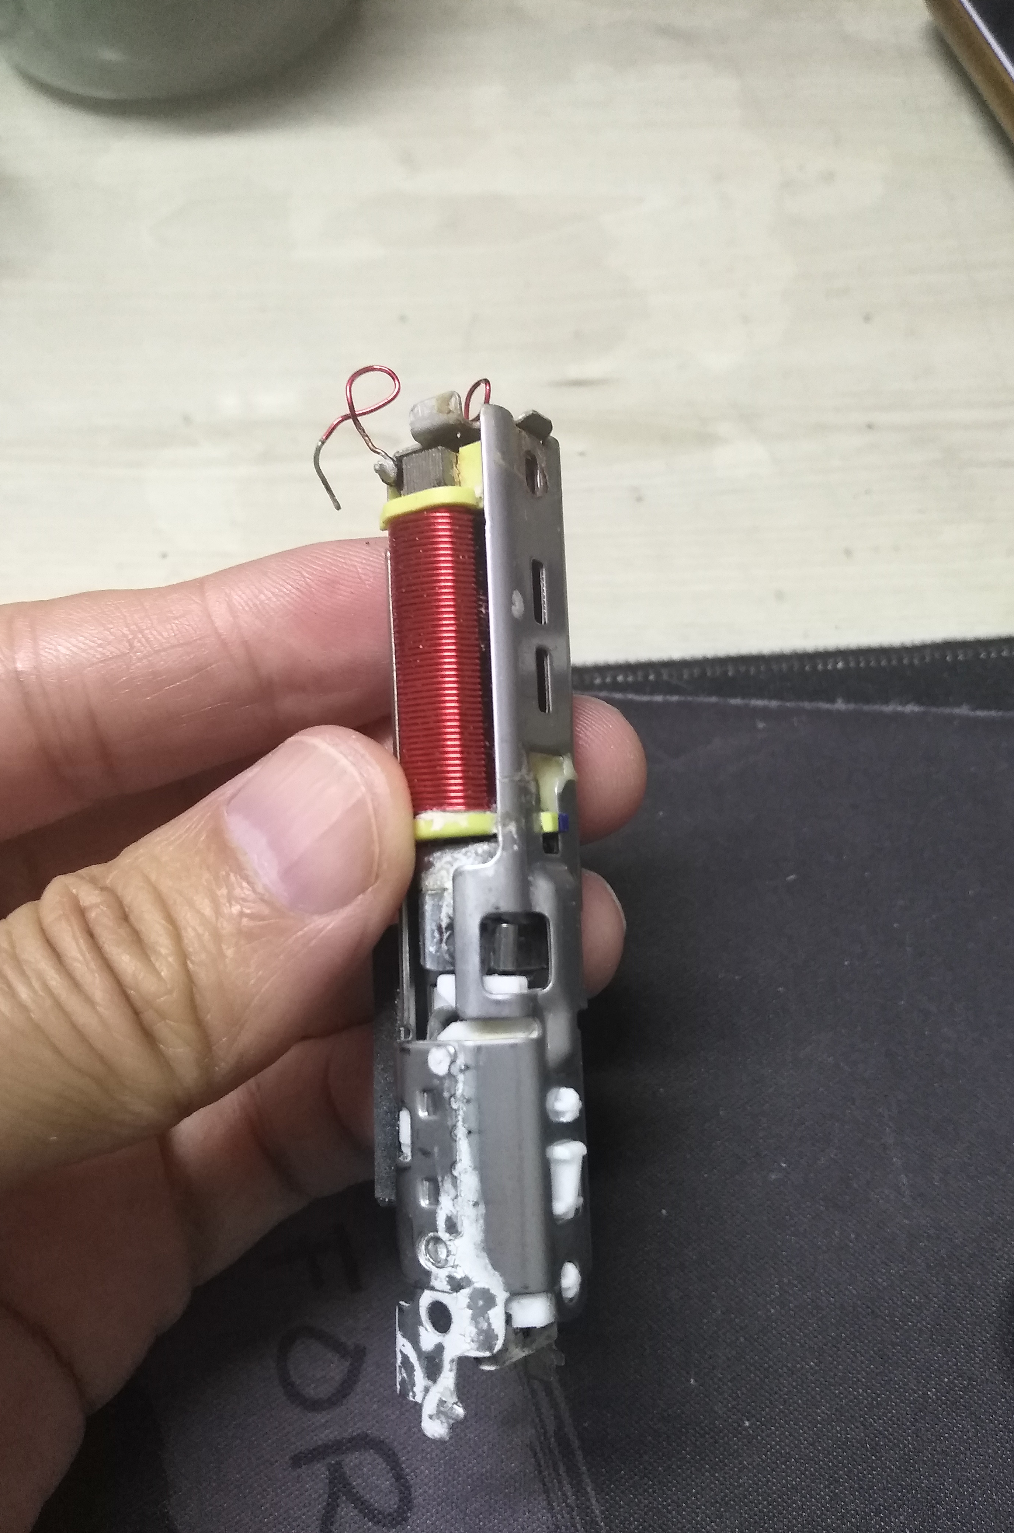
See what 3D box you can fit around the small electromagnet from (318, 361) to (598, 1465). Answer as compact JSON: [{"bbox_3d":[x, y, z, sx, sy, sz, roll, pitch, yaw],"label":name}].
[{"bbox_3d":[-0.004,0.011,0.108,0.018,0.015,0.091,-4,86,38],"label":"small electromagnet"}]

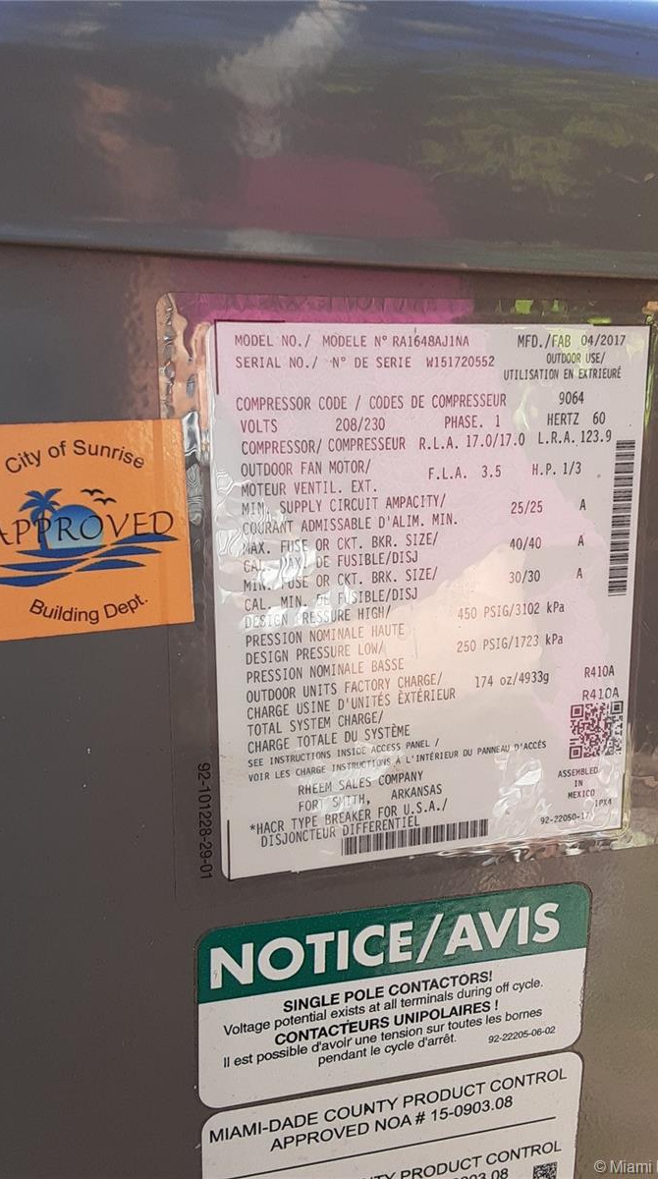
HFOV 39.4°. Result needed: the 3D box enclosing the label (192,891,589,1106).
[{"bbox_3d":[0.018,0.100,0.226,0.100,0.048,0.001,-3,11,-13],"label":"label"}]

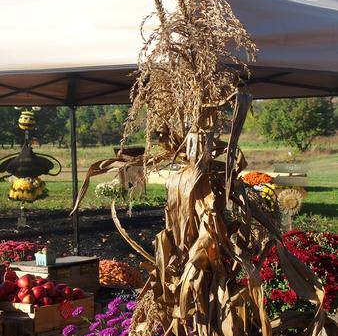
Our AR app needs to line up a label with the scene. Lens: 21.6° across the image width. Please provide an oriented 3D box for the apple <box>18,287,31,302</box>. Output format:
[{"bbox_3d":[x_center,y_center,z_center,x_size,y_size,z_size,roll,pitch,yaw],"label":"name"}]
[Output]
[{"bbox_3d":[-0.804,0.704,4.920,0.073,0.068,0.073,-1,0,0],"label":"apple"}]

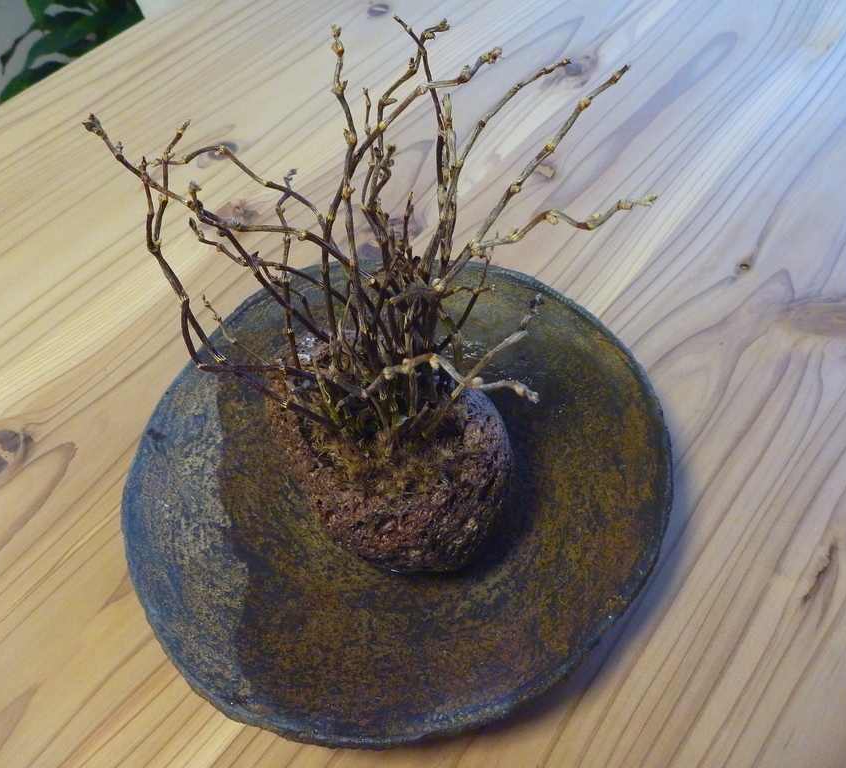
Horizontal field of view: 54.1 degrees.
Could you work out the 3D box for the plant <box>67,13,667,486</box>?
[{"bbox_3d":[-0.019,-0.037,0.299,0.183,0.128,0.133,-2,54,3],"label":"plant"}]

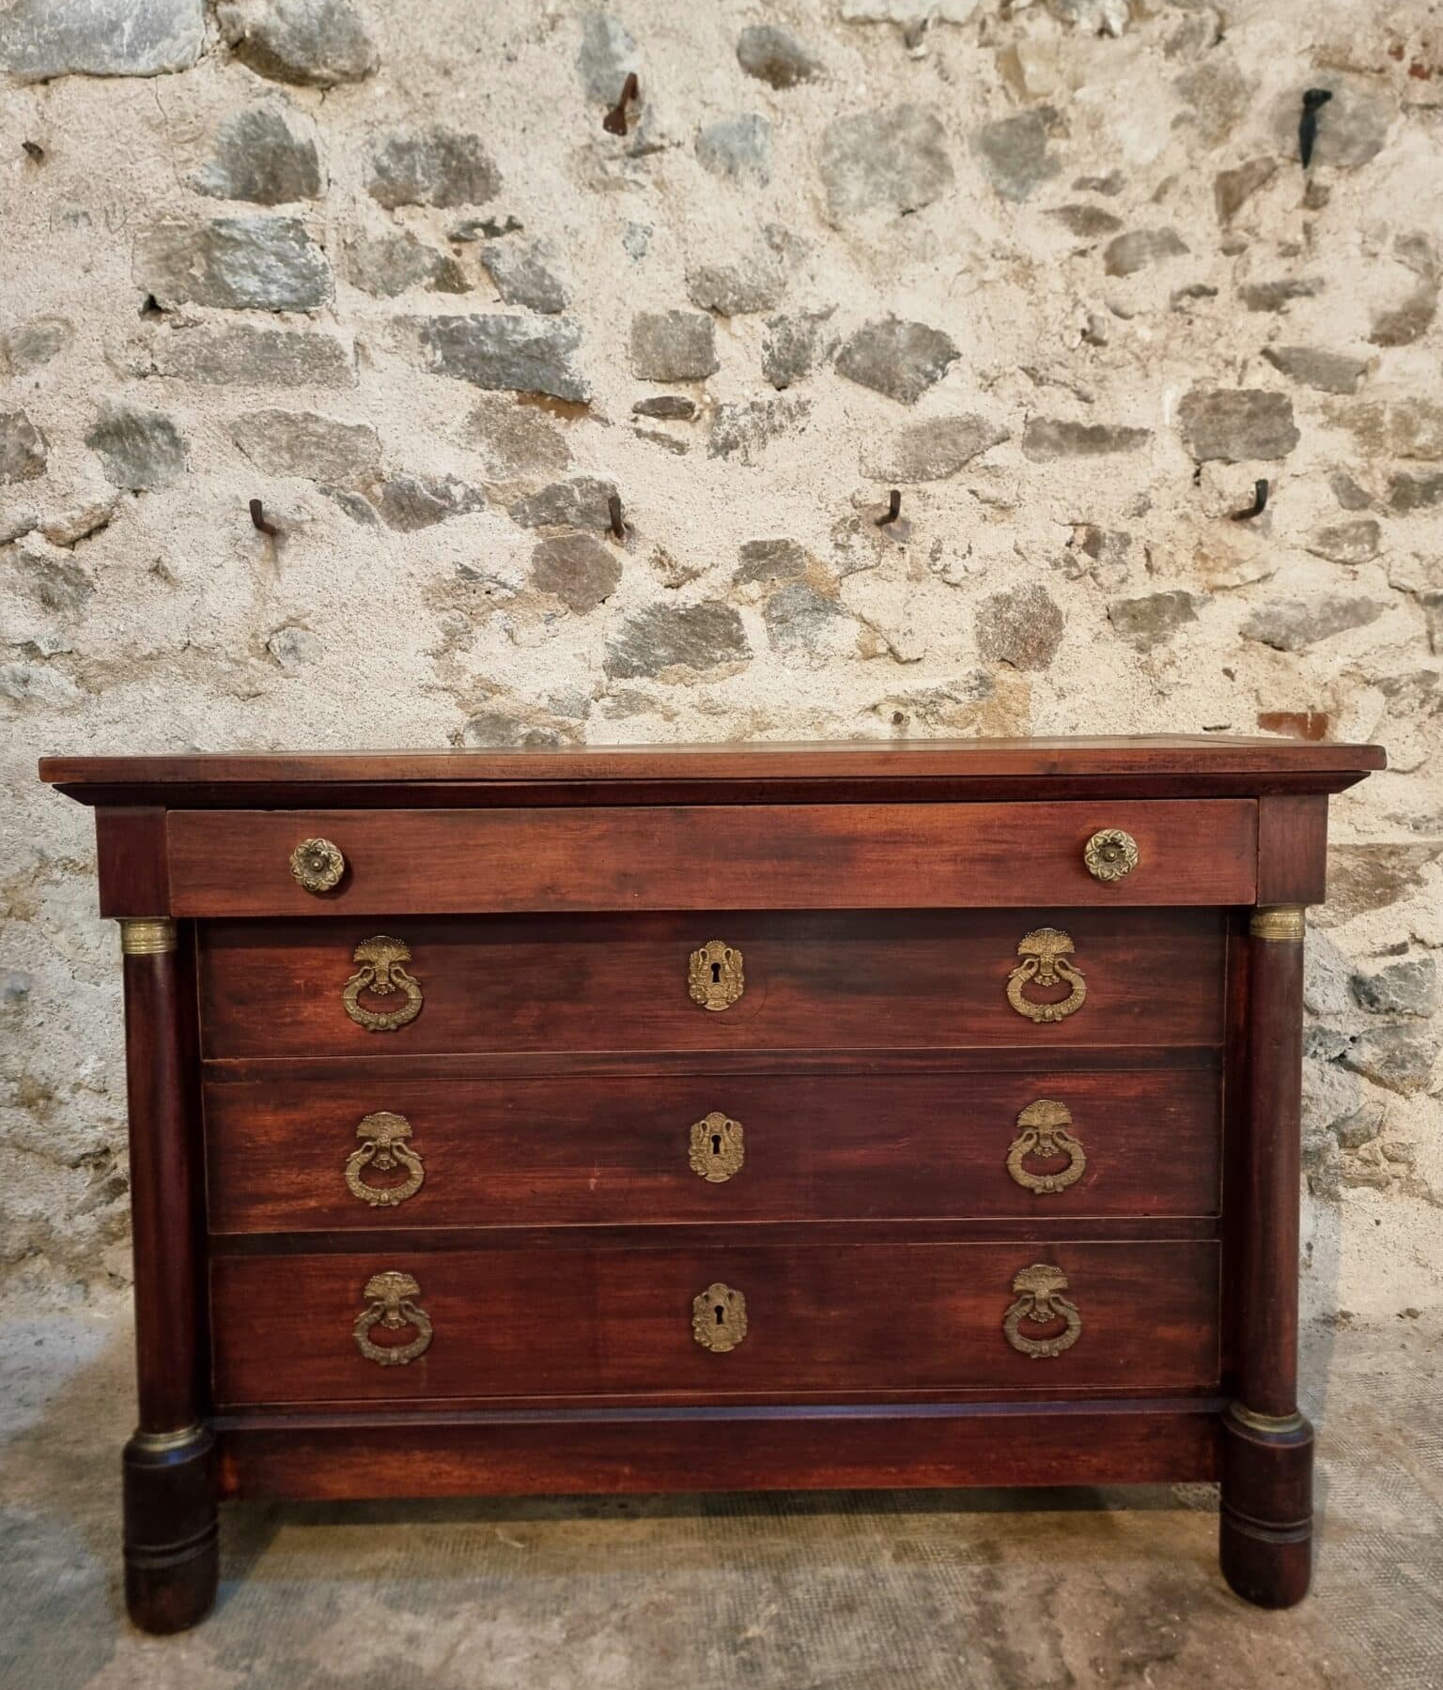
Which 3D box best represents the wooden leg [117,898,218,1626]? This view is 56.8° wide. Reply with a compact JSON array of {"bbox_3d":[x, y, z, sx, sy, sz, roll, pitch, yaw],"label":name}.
[{"bbox_3d":[-0.564,0.433,1.350,0.089,0.731,0.089,-1,4,-1],"label":"wooden leg"}]

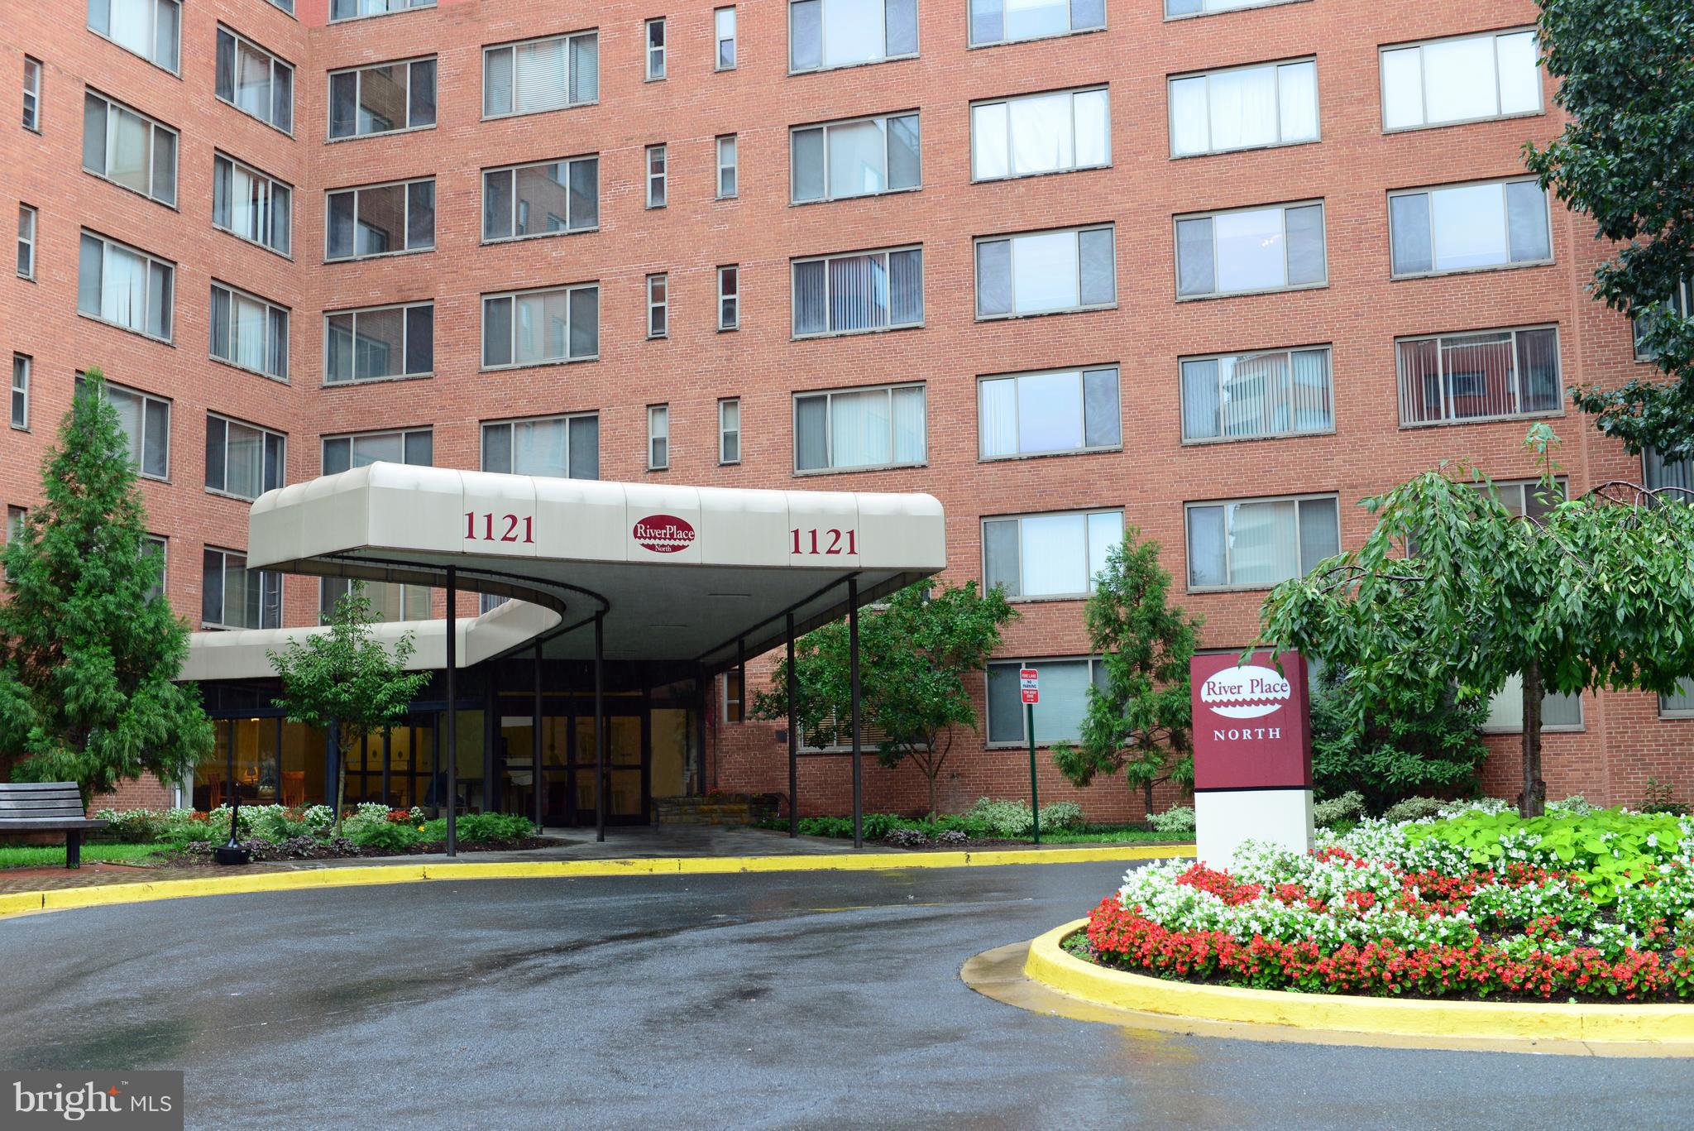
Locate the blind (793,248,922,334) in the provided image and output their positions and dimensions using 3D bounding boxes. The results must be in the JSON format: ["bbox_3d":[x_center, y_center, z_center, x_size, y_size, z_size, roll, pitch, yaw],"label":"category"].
[{"bbox_3d":[0.206,-5.290,38.385,2.654,1.517,0.120,-4,-8,18],"label":"blind"}]

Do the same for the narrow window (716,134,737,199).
[{"bbox_3d":[-2.412,-8.007,39.783,0.440,1.280,0.130,-4,-8,18],"label":"narrow window"}]

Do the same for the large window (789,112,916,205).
[{"bbox_3d":[0.160,-7.957,38.737,2.654,1.517,0.120,-4,-8,18],"label":"large window"}]

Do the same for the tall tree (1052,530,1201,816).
[{"bbox_3d":[4.722,1.946,33.829,2.602,5.147,2.400,-1,-7,0],"label":"tall tree"}]

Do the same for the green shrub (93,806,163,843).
[{"bbox_3d":[-10.288,3.714,28.300,0.924,0.512,0.900,-1,-8,0],"label":"green shrub"}]

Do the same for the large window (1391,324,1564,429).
[{"bbox_3d":[11.059,-3.304,34.674,2.620,1.530,0.100,-4,-8,18],"label":"large window"}]

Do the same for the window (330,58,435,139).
[{"bbox_3d":[-10.065,-10.087,42.871,2.720,1.640,0.150,-4,-8,19],"label":"window"}]

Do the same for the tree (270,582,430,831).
[{"bbox_3d":[-7.438,2.111,29.551,2.380,3.836,2.300,-1,-8,0],"label":"tree"}]

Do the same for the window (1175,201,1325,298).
[{"bbox_3d":[7.347,-5.742,36.011,2.648,1.571,0.130,-4,-8,19],"label":"window"}]

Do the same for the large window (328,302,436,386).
[{"bbox_3d":[-9.972,-4.712,42.192,2.720,1.640,0.150,-4,-8,19],"label":"large window"}]

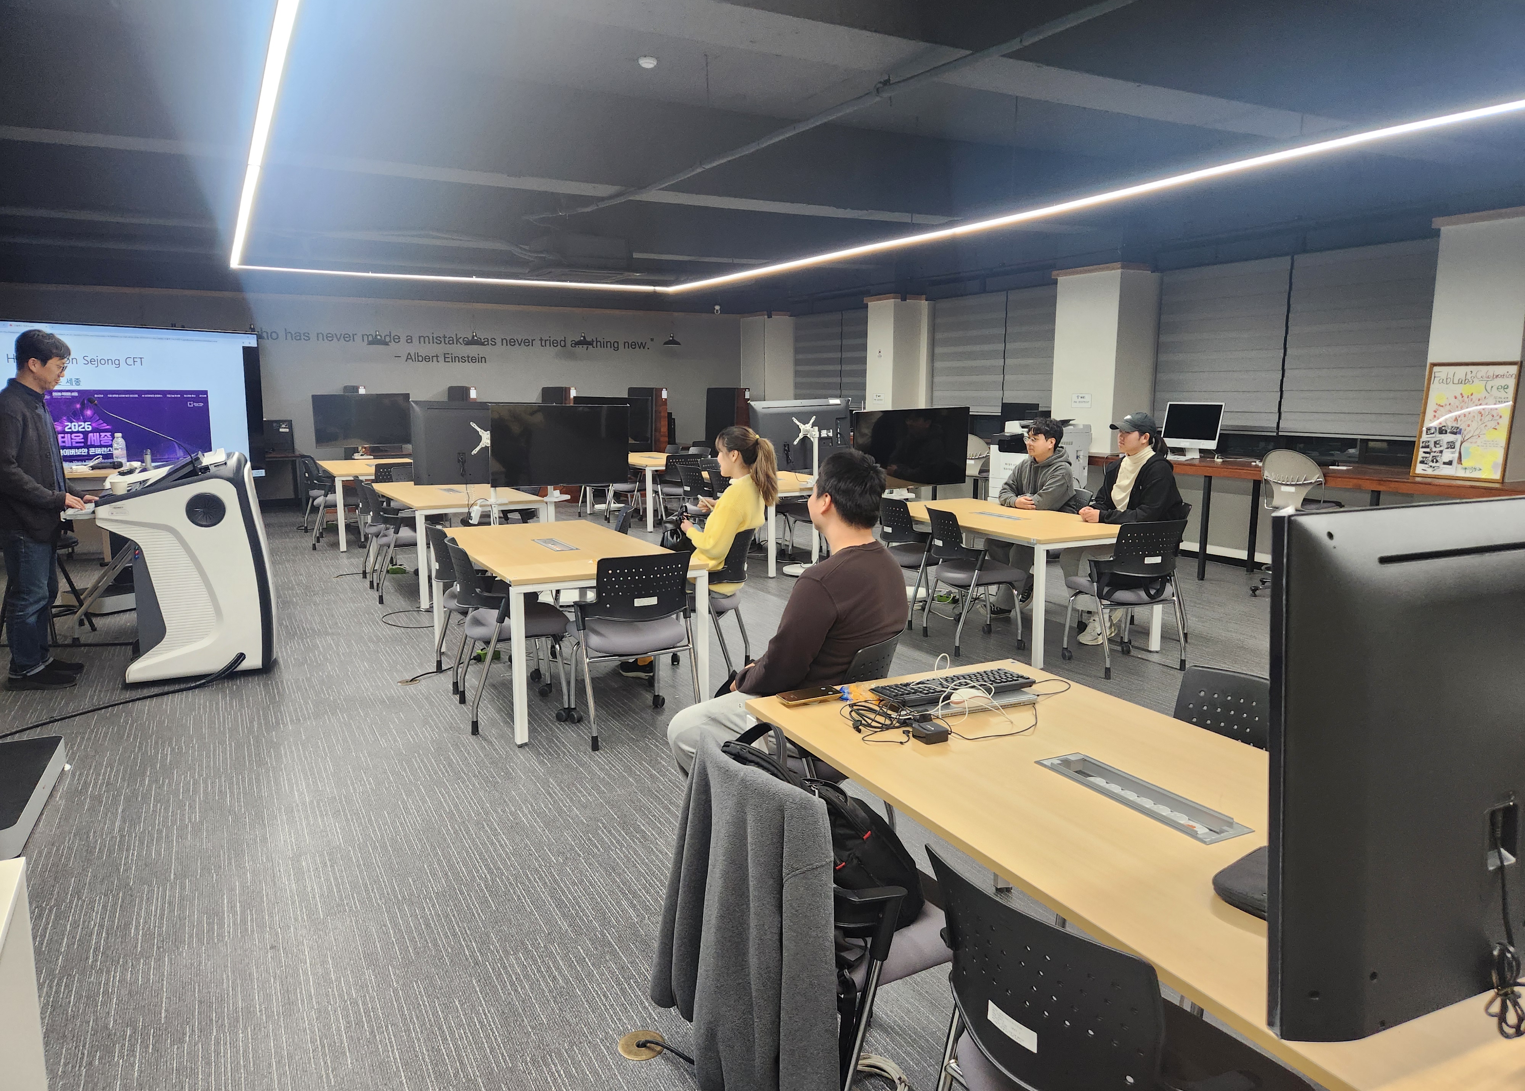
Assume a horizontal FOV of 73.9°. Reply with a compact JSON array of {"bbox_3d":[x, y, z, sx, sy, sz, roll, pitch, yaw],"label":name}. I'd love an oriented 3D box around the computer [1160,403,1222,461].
[{"bbox_3d":[3.603,-0.960,8.553,0.180,0.470,0.570,-4,10,-27],"label":"computer"}]

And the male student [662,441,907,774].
[{"bbox_3d":[0.073,0.365,3.319,0.740,1.340,0.520,4,10,25],"label":"male student"}]

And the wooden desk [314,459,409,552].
[{"bbox_3d":[-3.964,-0.451,10.412,0.923,0.715,1.803,-5,10,-28],"label":"wooden desk"}]

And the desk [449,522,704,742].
[{"bbox_3d":[-1.089,0.355,5.357,0.917,0.720,1.808,-5,10,-28],"label":"desk"}]

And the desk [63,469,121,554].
[{"bbox_3d":[-6.209,-0.293,9.223,1.500,0.760,0.600,-5,10,-27],"label":"desk"}]

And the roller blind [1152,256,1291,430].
[{"bbox_3d":[4.022,-1.737,8.961,0.060,1.439,1.280,-5,10,-28],"label":"roller blind"}]

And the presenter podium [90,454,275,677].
[{"bbox_3d":[-3.244,0.072,5.763,0.800,1.140,0.900,-5,10,-27],"label":"presenter podium"}]

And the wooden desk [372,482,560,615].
[{"bbox_3d":[-2.424,-0.066,8.006,0.923,0.715,1.803,-5,10,-29],"label":"wooden desk"}]

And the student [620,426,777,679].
[{"bbox_3d":[-0.355,0.040,5.372,0.790,1.340,0.460,1,9,6],"label":"student"}]

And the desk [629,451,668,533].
[{"bbox_3d":[-1.271,-0.641,11.671,0.923,0.715,1.803,-5,10,-30],"label":"desk"}]

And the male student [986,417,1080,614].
[{"bbox_3d":[1.798,-0.213,7.018,0.660,1.340,0.500,-3,10,-20],"label":"male student"}]

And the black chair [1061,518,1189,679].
[{"bbox_3d":[2.015,0.269,5.651,0.540,0.820,0.540,-4,10,-24],"label":"black chair"}]

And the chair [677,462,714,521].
[{"bbox_3d":[-0.408,-0.306,9.232,0.540,0.820,0.540,-4,10,-24],"label":"chair"}]

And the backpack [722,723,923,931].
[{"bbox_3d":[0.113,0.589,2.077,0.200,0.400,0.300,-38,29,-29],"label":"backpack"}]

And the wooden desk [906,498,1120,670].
[{"bbox_3d":[1.530,0.172,6.572,0.917,0.720,1.808,-4,10,-26],"label":"wooden desk"}]

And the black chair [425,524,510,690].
[{"bbox_3d":[-1.470,0.306,5.361,0.550,0.810,0.530,-5,10,-28],"label":"black chair"}]

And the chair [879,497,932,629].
[{"bbox_3d":[1.097,0.089,6.765,0.540,0.820,0.540,-4,10,-24],"label":"chair"}]

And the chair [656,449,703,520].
[{"bbox_3d":[-0.938,-0.547,10.747,0.540,0.820,0.540,-4,10,-27],"label":"chair"}]

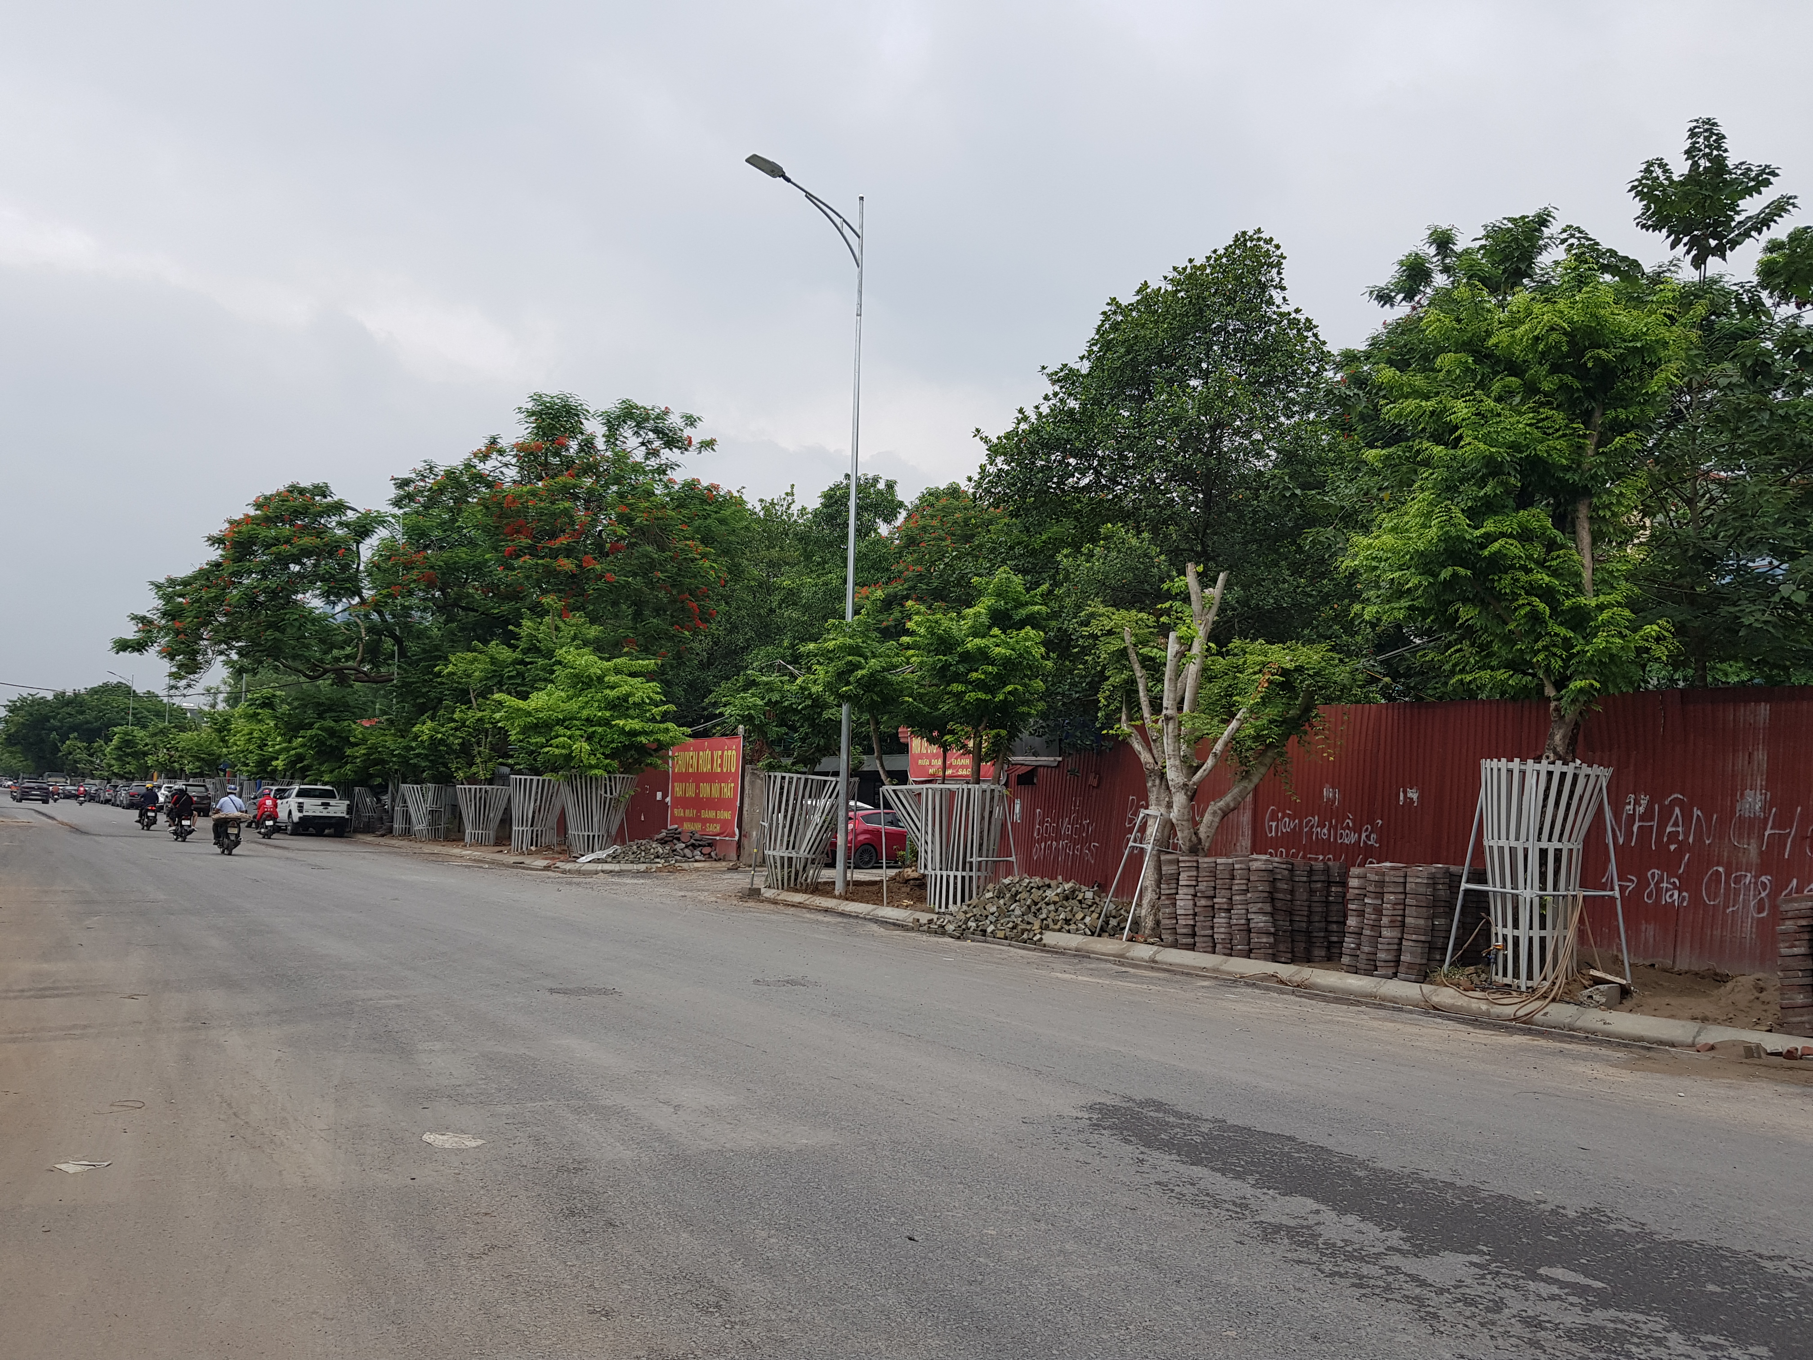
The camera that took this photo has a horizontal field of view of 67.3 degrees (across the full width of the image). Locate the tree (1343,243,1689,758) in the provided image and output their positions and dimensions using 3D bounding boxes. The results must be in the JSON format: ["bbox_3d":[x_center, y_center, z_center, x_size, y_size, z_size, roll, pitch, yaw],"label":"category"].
[{"bbox_3d":[6.086,-0.783,13.543,3.300,7.350,3.300,5,-6,-33],"label":"tree"}]

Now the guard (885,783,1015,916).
[{"bbox_3d":[0.629,2.357,19.200,1.900,1.750,1.700,5,-6,-34],"label":"guard"}]

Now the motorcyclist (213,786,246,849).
[{"bbox_3d":[-15.827,3.267,31.800,0.750,1.620,1.750,5,-6,-33],"label":"motorcyclist"}]

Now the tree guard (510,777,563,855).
[{"bbox_3d":[-9.690,3.540,35.893,1.400,2.000,1.400,5,-6,-33],"label":"tree guard"}]

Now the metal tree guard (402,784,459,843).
[{"bbox_3d":[-14.700,4.035,42.000,1.750,1.790,1.650,5,-6,-34],"label":"metal tree guard"}]

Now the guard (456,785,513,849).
[{"bbox_3d":[-12.415,3.973,40.082,1.500,1.750,1.500,5,-6,-33],"label":"guard"}]

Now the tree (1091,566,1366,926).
[{"bbox_3d":[3.675,0.890,15.600,3.100,4.170,2.700,5,-6,-34],"label":"tree"}]

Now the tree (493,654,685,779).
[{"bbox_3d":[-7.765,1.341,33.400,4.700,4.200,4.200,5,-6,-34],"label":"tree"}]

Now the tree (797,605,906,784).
[{"bbox_3d":[-0.643,1.150,20.506,1.800,4.410,1.800,2,-5,0],"label":"tree"}]

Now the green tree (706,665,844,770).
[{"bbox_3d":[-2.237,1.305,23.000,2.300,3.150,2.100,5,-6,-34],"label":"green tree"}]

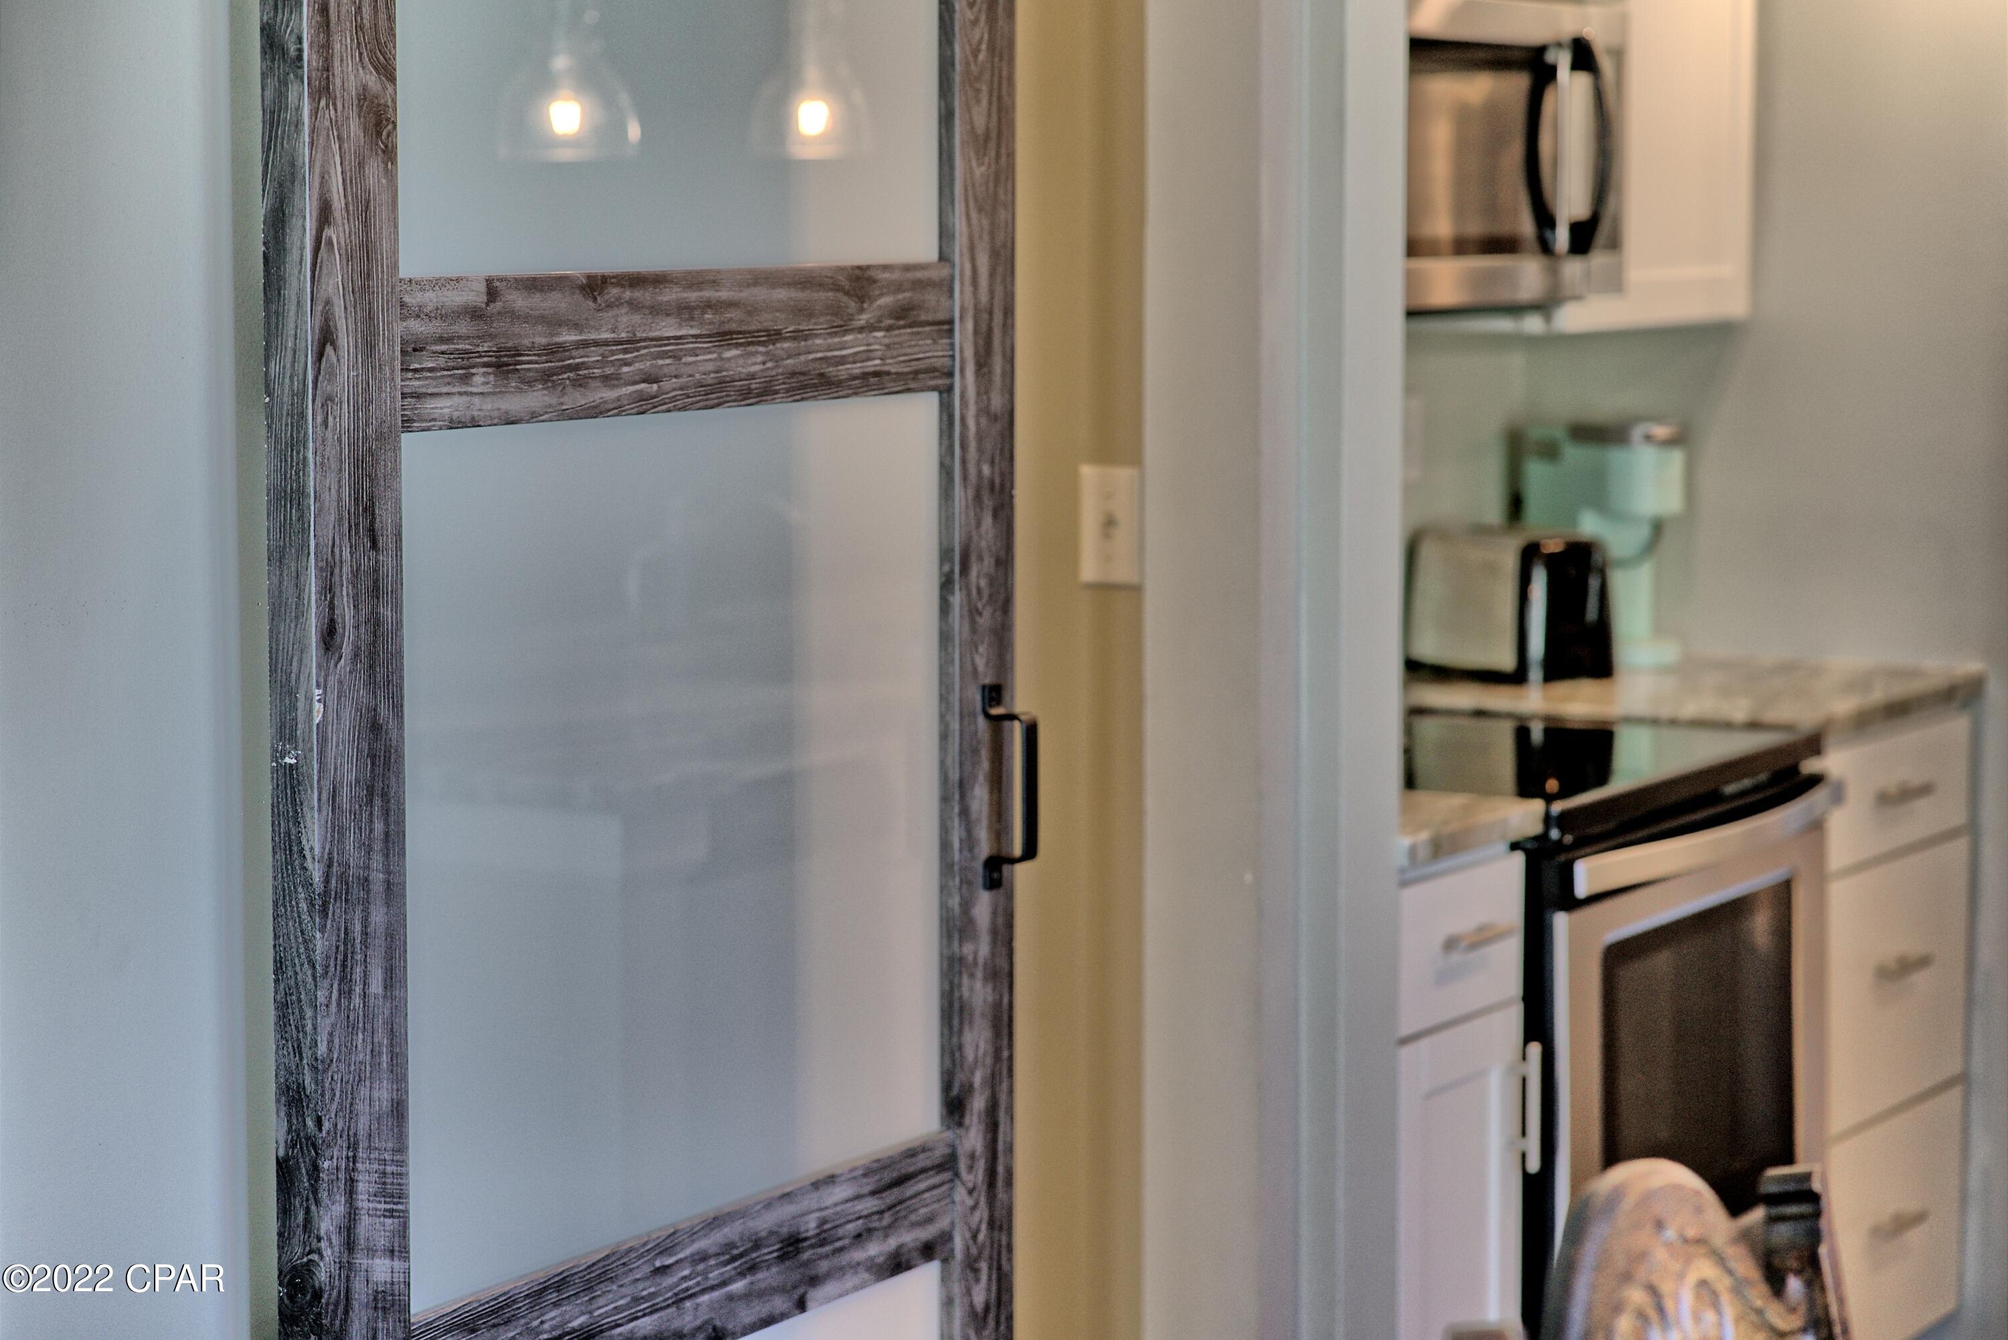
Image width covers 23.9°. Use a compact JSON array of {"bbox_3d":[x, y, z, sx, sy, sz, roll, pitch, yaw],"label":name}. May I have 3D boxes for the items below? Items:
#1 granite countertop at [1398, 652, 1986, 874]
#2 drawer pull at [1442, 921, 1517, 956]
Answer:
[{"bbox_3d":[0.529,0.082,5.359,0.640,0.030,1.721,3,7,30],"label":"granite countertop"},{"bbox_3d":[0.464,0.261,4.627,0.034,0.012,0.132,3,7,30],"label":"drawer pull"}]

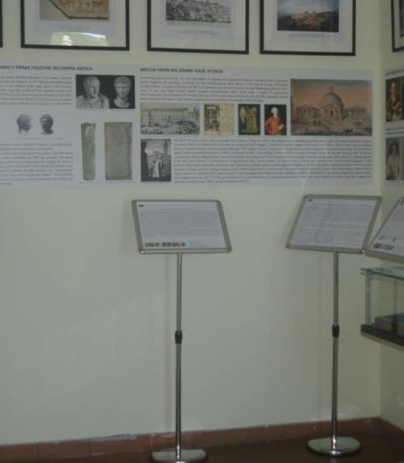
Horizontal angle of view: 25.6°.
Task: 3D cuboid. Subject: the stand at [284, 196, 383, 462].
[{"bbox_3d":[0.689,0.476,4.595,0.455,1.300,0.285,2,4,38],"label":"stand"}]

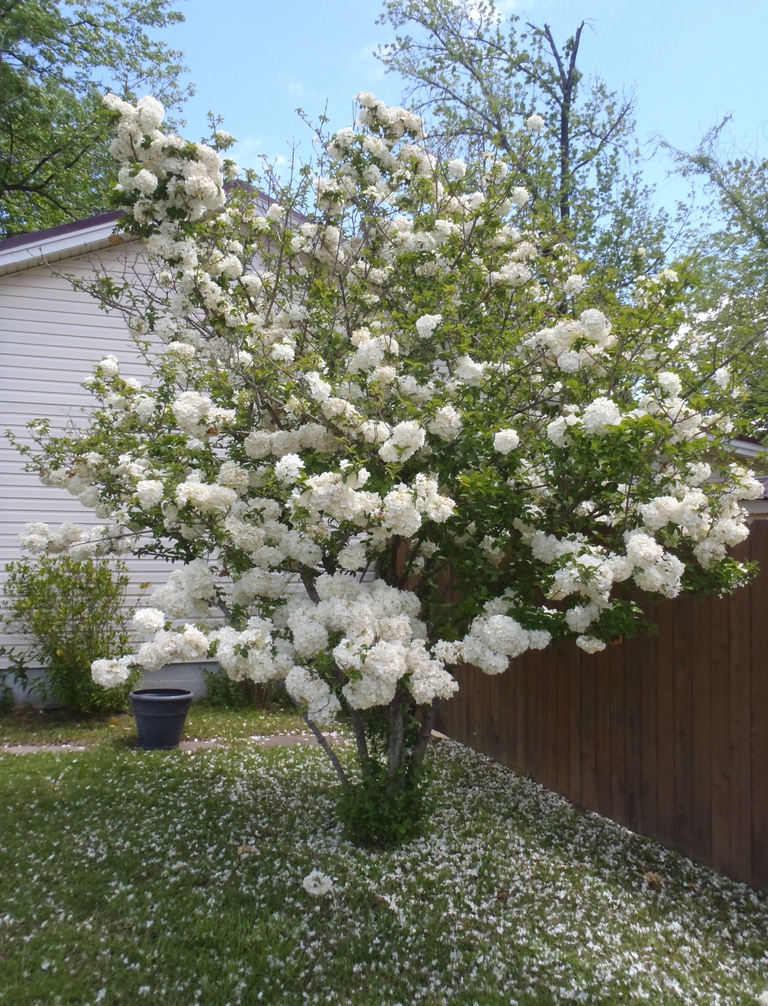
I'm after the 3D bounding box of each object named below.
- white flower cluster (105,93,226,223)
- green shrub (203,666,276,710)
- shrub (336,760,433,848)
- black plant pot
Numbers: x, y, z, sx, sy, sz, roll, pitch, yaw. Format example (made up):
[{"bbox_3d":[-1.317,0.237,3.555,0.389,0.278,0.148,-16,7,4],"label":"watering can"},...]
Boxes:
[{"bbox_3d":[-1.213,-1.913,4.600,0.660,0.710,0.500,1,-3,0],"label":"white flower cluster"},{"bbox_3d":[-1.499,1.916,8.650,0.800,0.520,0.550,1,-3,0],"label":"green shrub"},{"bbox_3d":[0.003,1.736,4.800,0.540,0.460,0.500,1,-3,0],"label":"shrub"},{"bbox_3d":[-1.845,1.804,6.900,0.535,0.440,0.535,1,-3,0],"label":"black plant pot"}]

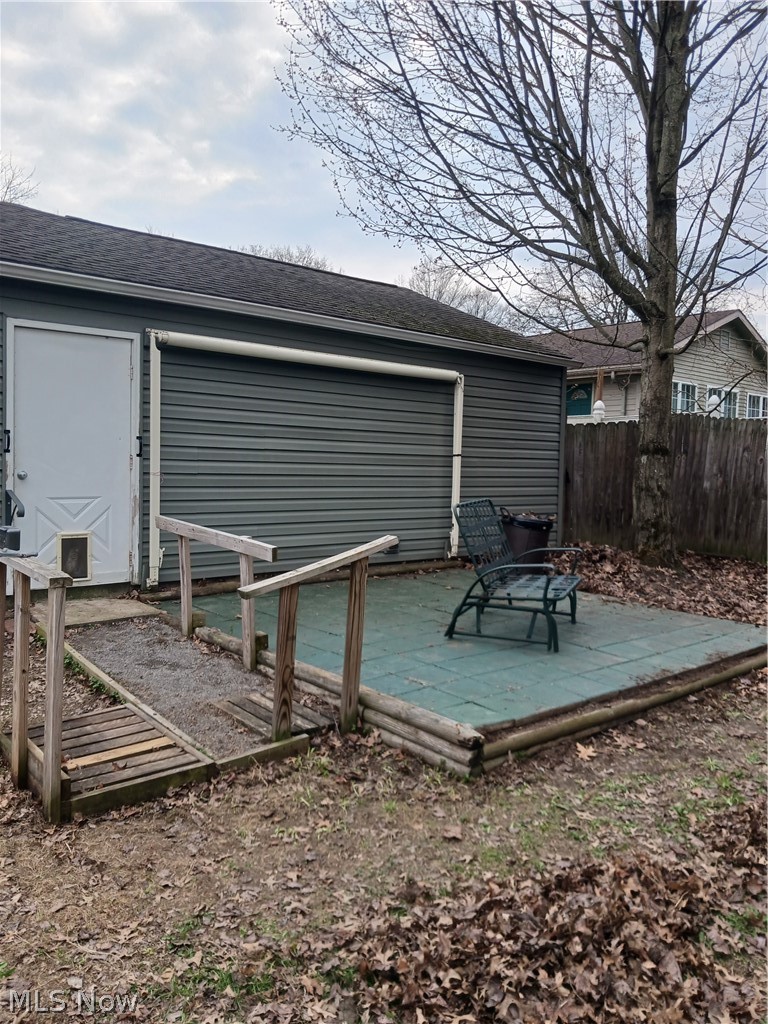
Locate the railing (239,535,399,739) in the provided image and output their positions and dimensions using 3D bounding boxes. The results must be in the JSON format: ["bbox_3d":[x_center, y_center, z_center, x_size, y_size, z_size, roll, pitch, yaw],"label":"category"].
[{"bbox_3d":[-0.333,0.684,4.231,0.980,1.060,0.120,-2,5,-42],"label":"railing"}]

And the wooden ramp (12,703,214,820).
[{"bbox_3d":[-1.373,1.151,3.882,0.690,0.180,0.960,-2,5,-42],"label":"wooden ramp"}]

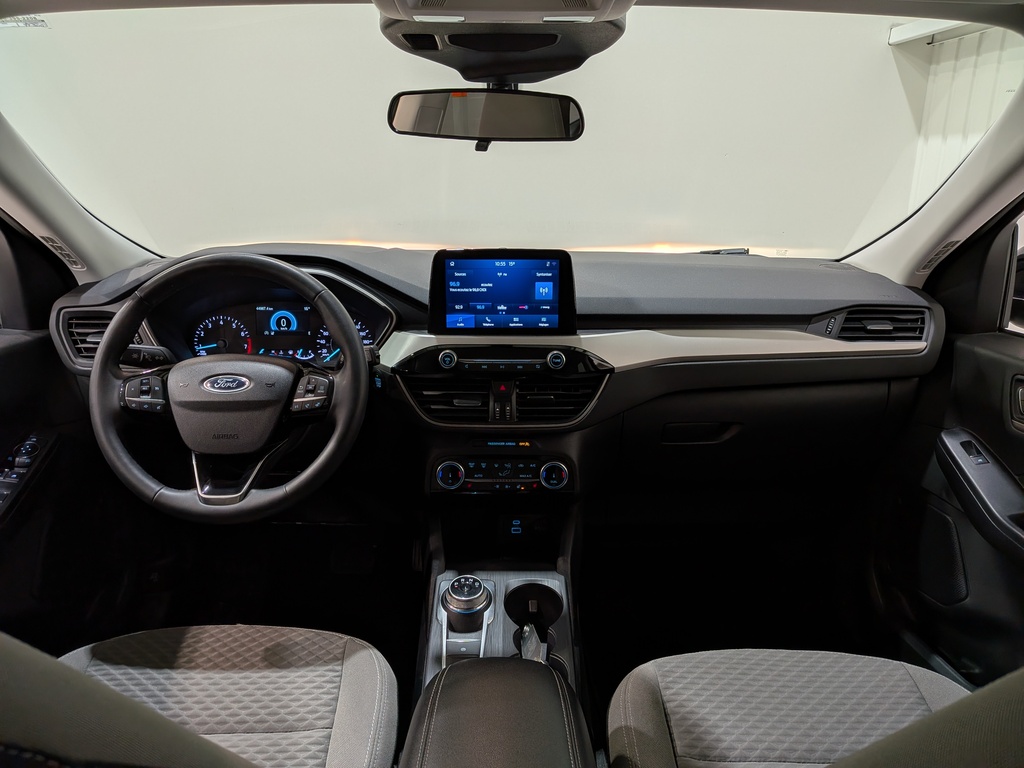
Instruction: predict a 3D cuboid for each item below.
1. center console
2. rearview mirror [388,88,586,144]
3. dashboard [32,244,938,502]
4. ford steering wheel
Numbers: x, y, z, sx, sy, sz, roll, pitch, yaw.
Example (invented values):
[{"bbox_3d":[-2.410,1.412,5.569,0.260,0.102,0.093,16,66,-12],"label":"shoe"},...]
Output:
[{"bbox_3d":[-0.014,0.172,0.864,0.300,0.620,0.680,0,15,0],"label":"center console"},{"bbox_3d":[-0.032,-0.339,0.899,0.250,0.064,0.045,8,21,15],"label":"rearview mirror"},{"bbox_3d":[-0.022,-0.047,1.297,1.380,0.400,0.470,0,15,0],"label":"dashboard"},{"bbox_3d":[-0.381,0.004,0.983,0.373,0.372,0.115,0,-10,0],"label":"ford steering wheel"}]

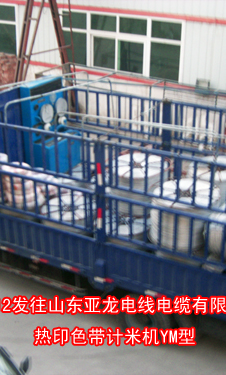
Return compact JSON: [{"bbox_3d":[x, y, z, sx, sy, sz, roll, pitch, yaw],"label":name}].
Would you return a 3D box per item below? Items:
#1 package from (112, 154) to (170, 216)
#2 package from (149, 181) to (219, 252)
[{"bbox_3d":[0.400,-0.051,8.136,0.819,0.650,0.819,0,24,0],"label":"package"},{"bbox_3d":[0.943,0.352,7.235,0.854,0.639,0.854,0,24,0],"label":"package"}]

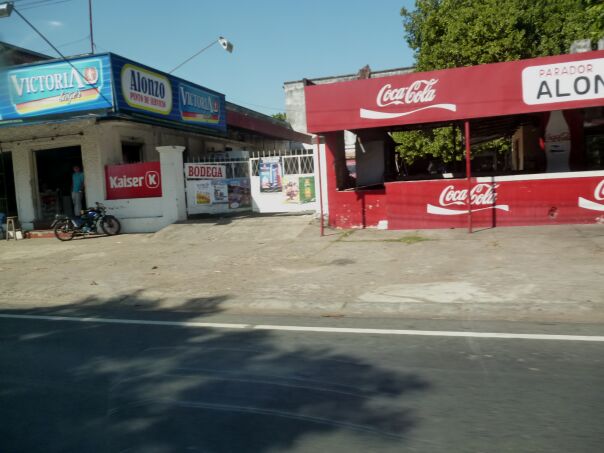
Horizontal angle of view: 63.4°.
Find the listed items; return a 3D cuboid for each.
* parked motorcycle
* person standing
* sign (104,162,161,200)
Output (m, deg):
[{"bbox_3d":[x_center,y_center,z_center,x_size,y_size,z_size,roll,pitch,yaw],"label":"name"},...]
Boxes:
[{"bbox_3d":[-6.219,-0.167,14.100,1.880,1.020,0.720,-5,5,-31],"label":"parked motorcycle"},{"bbox_3d":[-7.030,-1.083,15.300,0.460,1.680,0.320,-3,4,-2],"label":"person standing"},{"bbox_3d":[-5.063,-1.390,14.700,1.900,1.030,0.060,-2,4,14],"label":"sign"}]

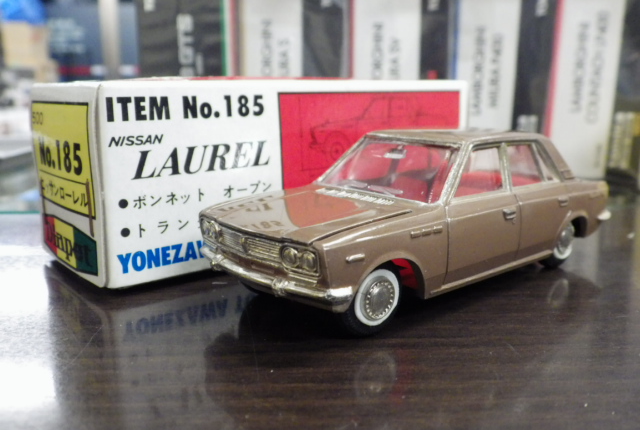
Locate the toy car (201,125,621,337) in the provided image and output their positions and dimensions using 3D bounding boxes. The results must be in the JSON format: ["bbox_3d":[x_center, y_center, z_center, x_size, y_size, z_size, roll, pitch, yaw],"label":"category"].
[{"bbox_3d":[0.026,-0.003,0.147,0.106,0.034,0.042,-10,16,-40],"label":"toy car"}]

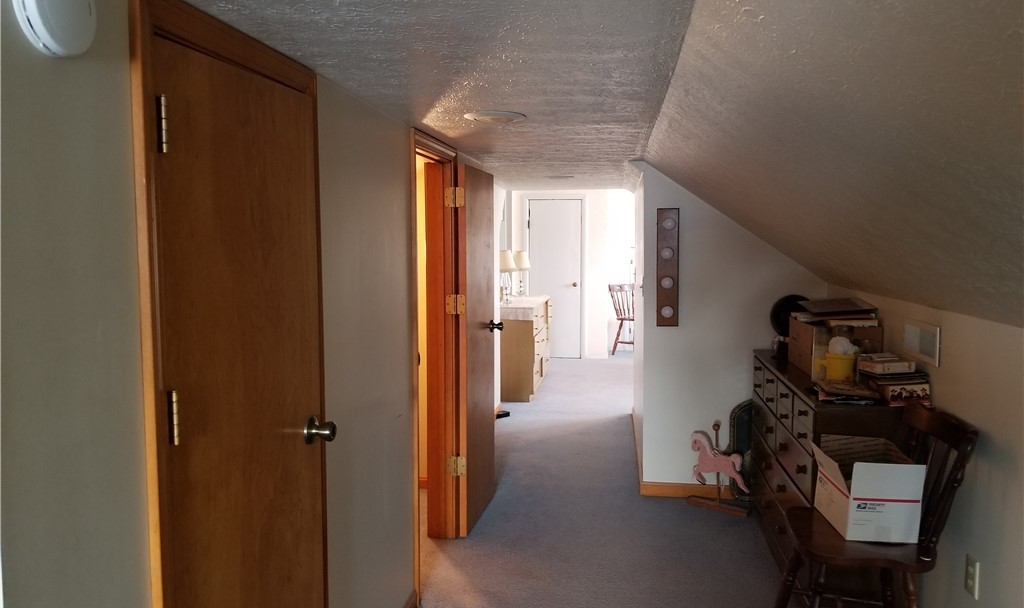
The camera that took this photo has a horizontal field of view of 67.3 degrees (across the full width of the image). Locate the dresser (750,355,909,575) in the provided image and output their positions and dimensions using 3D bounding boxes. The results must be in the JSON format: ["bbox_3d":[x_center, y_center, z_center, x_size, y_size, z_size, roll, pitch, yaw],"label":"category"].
[{"bbox_3d":[1.310,0.710,3.279,0.370,0.790,1.280,1,5,8],"label":"dresser"}]

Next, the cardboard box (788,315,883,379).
[{"bbox_3d":[1.426,0.190,3.453,0.268,0.224,0.460,1,5,8],"label":"cardboard box"}]

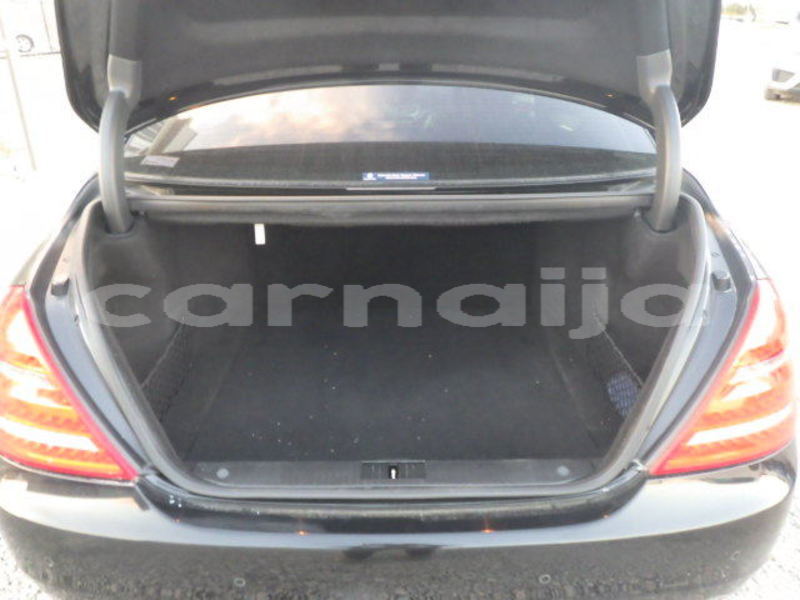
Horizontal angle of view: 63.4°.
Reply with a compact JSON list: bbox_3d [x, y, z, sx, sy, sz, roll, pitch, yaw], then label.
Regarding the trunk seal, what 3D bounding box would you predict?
[{"bbox_3d":[-0.017,0.046,1.372,1.360,0.190,0.720,0,64,0],"label":"trunk seal"}]

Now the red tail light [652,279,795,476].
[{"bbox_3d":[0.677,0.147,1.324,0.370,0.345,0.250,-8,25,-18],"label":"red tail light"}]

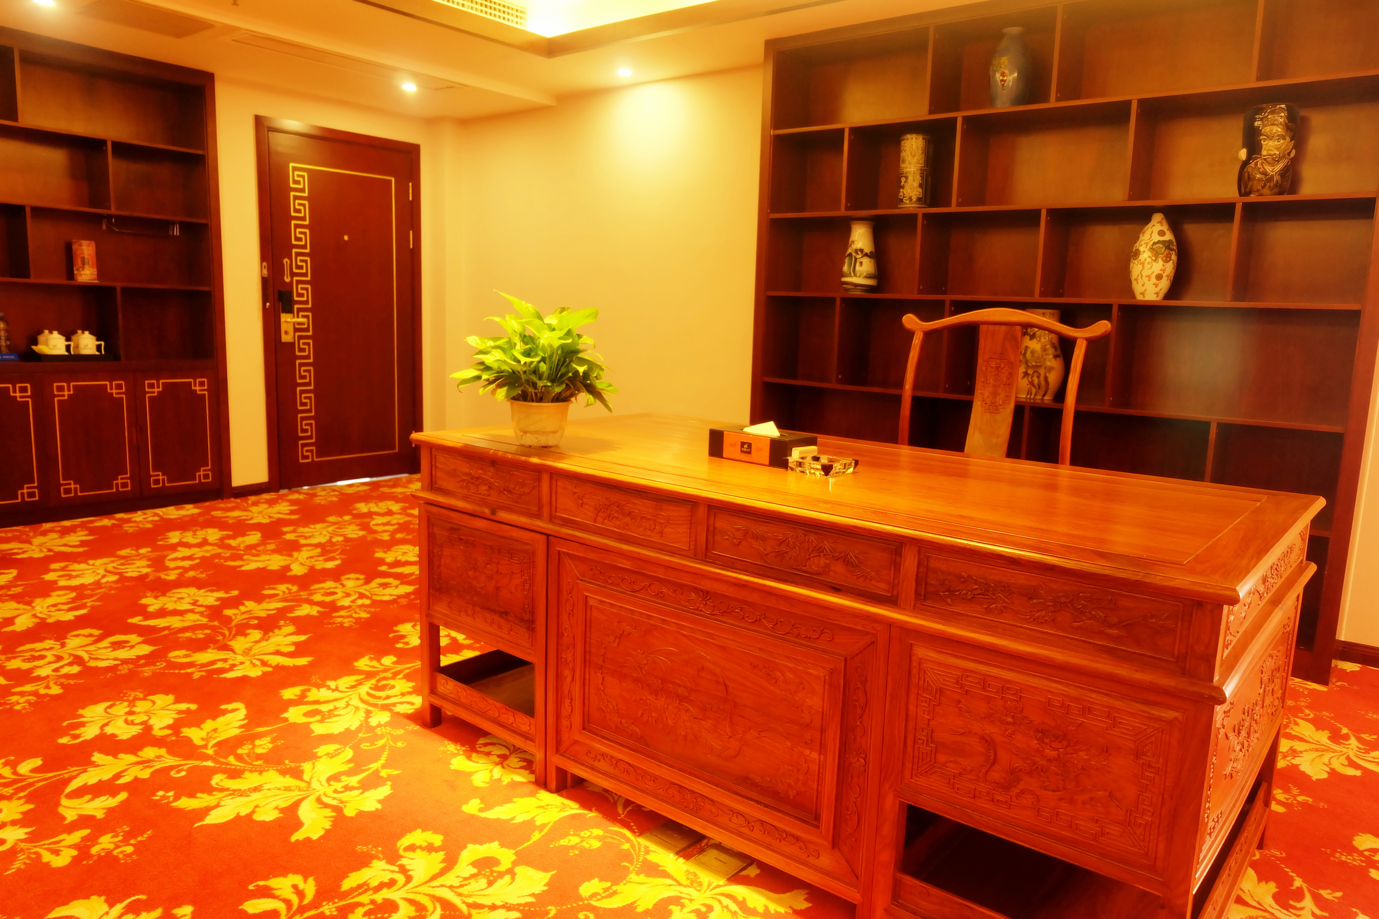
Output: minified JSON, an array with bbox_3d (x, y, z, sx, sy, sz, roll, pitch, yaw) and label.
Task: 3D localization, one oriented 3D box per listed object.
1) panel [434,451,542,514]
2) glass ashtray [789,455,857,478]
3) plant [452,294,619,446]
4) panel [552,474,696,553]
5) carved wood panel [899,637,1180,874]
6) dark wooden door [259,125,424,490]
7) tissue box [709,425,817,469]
[{"bbox_3d":[-0.501,0.057,2.244,0.429,0.106,0.025,9,11,39],"label":"panel"},{"bbox_3d":[0.282,0.015,1.976,0.118,0.027,0.118,9,11,39],"label":"glass ashtray"},{"bbox_3d":[-0.380,-0.227,2.261,0.397,0.372,0.392,2,9,0],"label":"plant"},{"bbox_3d":[-0.149,0.113,1.951,0.428,0.107,0.025,9,11,39],"label":"panel"},{"bbox_3d":[0.520,0.449,1.416,0.410,0.252,0.025,9,11,39],"label":"carved wood panel"},{"bbox_3d":[-2.170,-0.929,5.822,0.098,2.166,1.039,9,11,39],"label":"dark wooden door"},{"bbox_3d":[0.170,-0.029,2.121,0.230,0.065,0.120,9,11,39],"label":"tissue box"}]

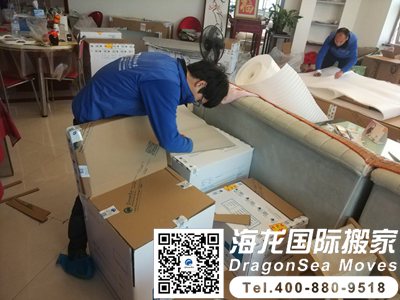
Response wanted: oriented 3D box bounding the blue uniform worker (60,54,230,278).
[{"bbox_3d":[-0.324,0.035,1.453,0.920,1.050,0.600,-5,29,-13],"label":"blue uniform worker"}]

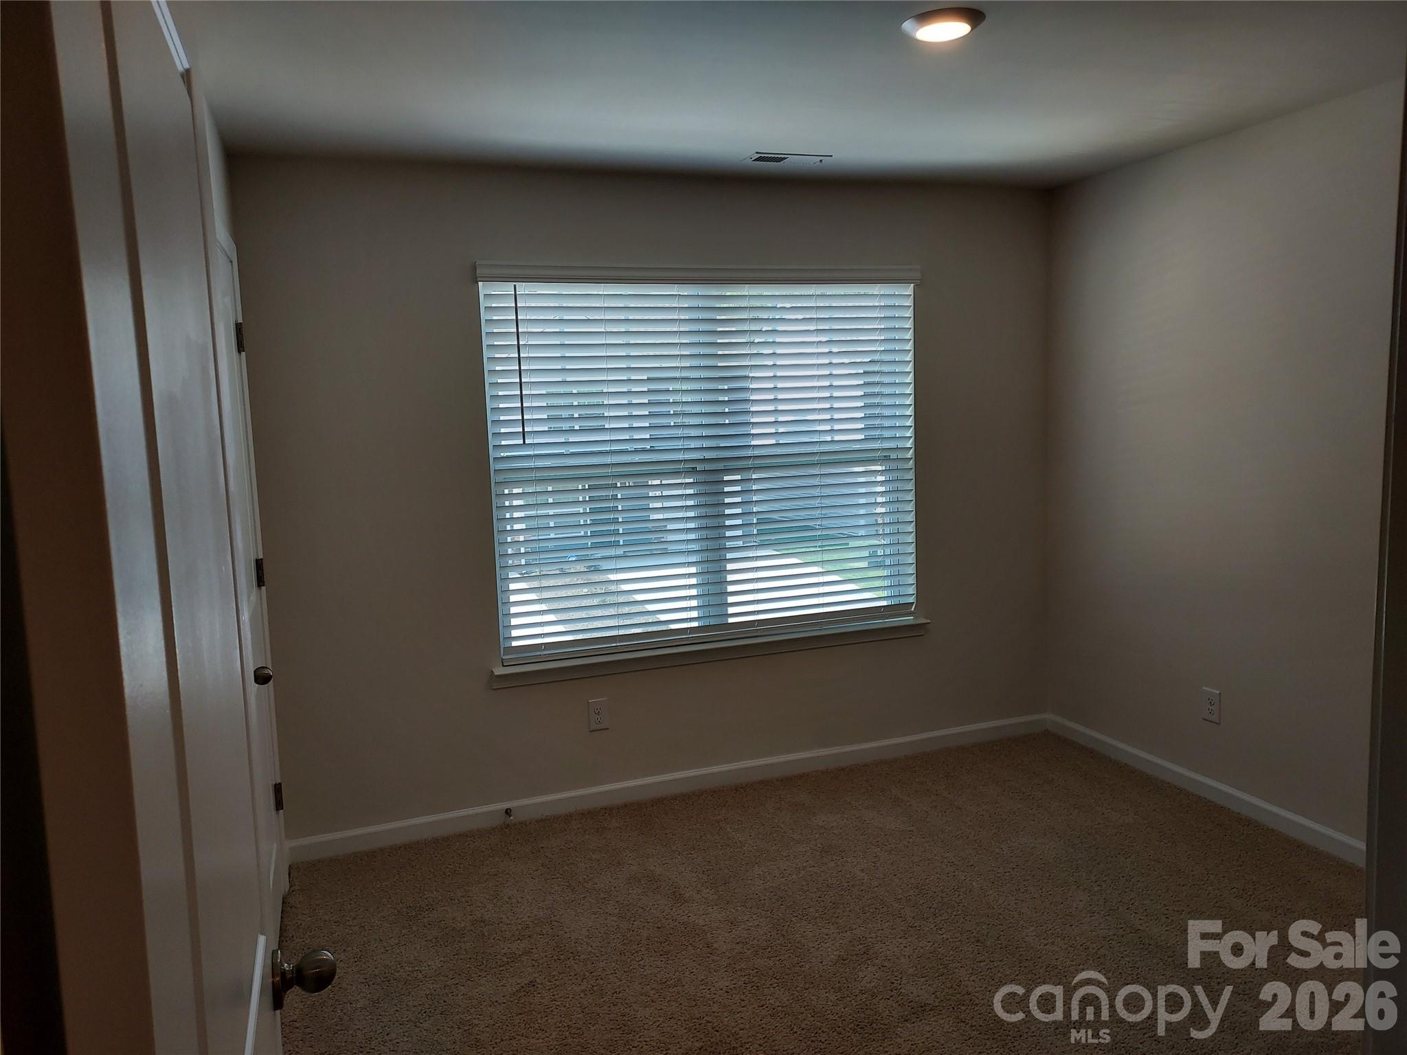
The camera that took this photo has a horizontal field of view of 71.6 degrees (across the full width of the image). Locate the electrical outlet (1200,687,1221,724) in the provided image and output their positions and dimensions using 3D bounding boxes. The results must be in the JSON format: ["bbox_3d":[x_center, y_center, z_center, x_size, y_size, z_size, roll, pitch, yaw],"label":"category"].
[{"bbox_3d":[1.884,0.663,3.618,0.008,0.122,0.079,-5,7,-19],"label":"electrical outlet"}]

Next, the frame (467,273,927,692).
[{"bbox_3d":[0.062,-0.237,3.855,1.845,1.545,0.100,-5,7,-19],"label":"frame"}]

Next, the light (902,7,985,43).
[{"bbox_3d":[0.573,-1.190,2.327,0.195,0.024,0.195,-2,7,0],"label":"light"}]

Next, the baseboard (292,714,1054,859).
[{"bbox_3d":[0.071,1.021,3.966,3.246,0.073,0.015,-5,7,-19],"label":"baseboard"}]

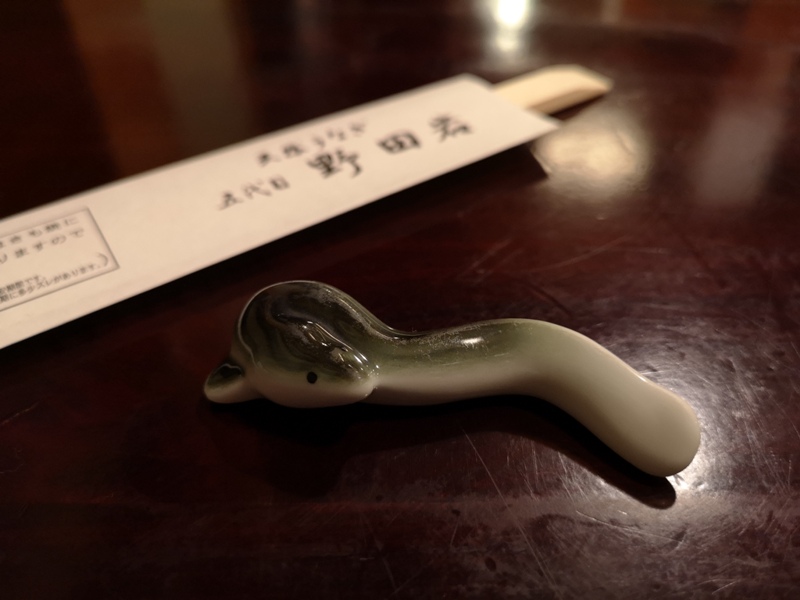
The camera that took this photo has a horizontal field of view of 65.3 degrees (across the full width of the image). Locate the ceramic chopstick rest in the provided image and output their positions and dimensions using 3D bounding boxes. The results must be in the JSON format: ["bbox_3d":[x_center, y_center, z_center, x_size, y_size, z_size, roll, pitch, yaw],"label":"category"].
[{"bbox_3d":[0.007,0.007,0.091,0.072,0.019,0.022,7,43,7],"label":"ceramic chopstick rest"}]

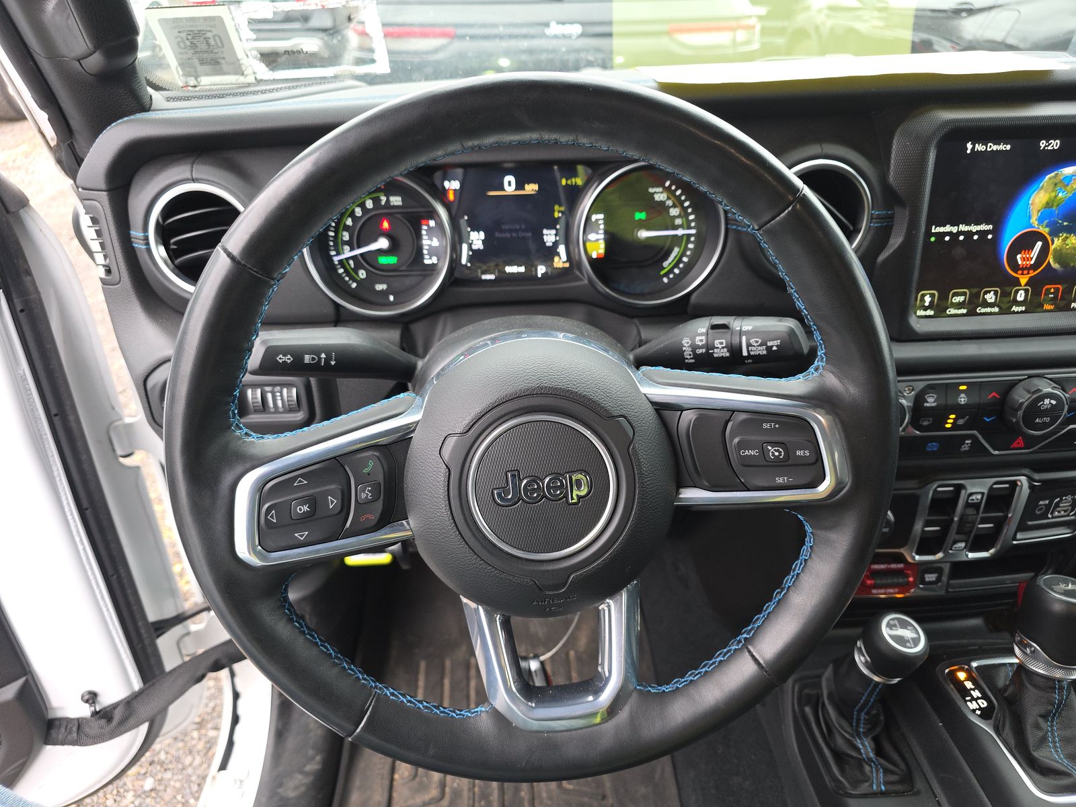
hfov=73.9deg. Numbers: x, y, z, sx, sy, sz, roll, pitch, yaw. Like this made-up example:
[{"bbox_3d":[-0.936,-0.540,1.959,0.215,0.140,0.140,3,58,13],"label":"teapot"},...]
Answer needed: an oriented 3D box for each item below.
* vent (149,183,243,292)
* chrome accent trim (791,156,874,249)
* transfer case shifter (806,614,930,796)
[{"bbox_3d":[-0.252,-0.123,0.544,0.086,0.086,0.018,1,20,3],"label":"vent"},{"bbox_3d":[0.225,-0.155,0.586,0.090,0.090,0.045,-3,13,-3],"label":"chrome accent trim"},{"bbox_3d":[0.276,0.228,0.591,0.078,0.158,0.110,-3,31,-2],"label":"transfer case shifter"}]

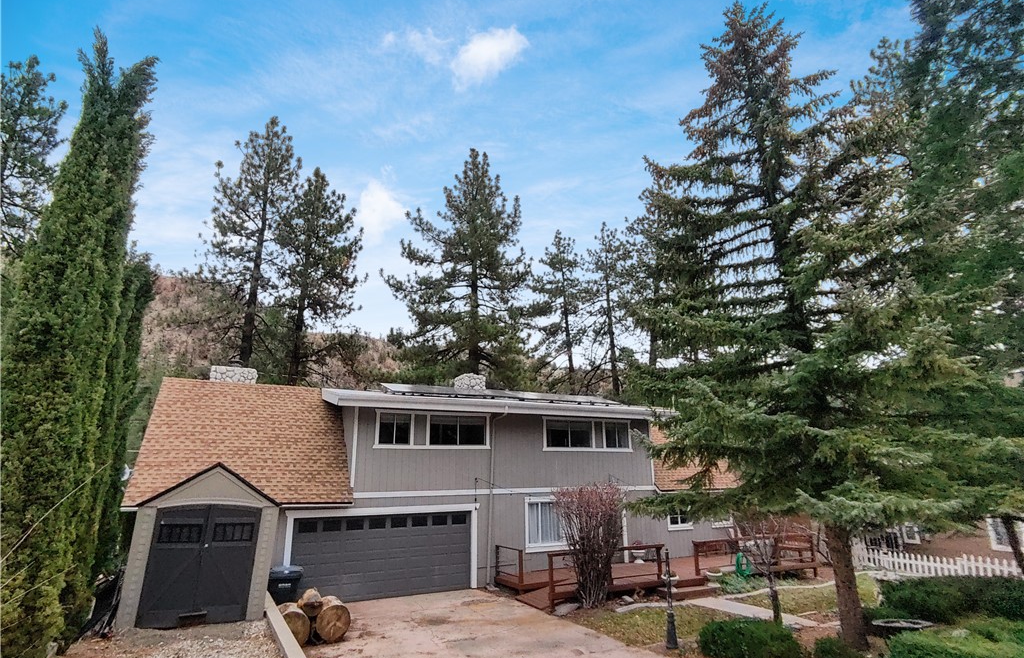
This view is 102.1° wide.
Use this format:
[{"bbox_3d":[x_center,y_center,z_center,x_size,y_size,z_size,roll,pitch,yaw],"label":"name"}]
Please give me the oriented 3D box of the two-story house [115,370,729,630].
[{"bbox_3d":[-1.615,5.334,15.866,18.700,6.300,8.200,6,-15,-18],"label":"two-story house"}]

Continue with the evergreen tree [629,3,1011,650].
[{"bbox_3d":[7.065,-1.627,10.302,6.800,16.400,6.800,6,-15,-18],"label":"evergreen tree"}]

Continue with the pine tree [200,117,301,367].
[{"bbox_3d":[-13.602,-1.524,21.371,5.000,21.960,5.000,6,-15,-18],"label":"pine tree"}]

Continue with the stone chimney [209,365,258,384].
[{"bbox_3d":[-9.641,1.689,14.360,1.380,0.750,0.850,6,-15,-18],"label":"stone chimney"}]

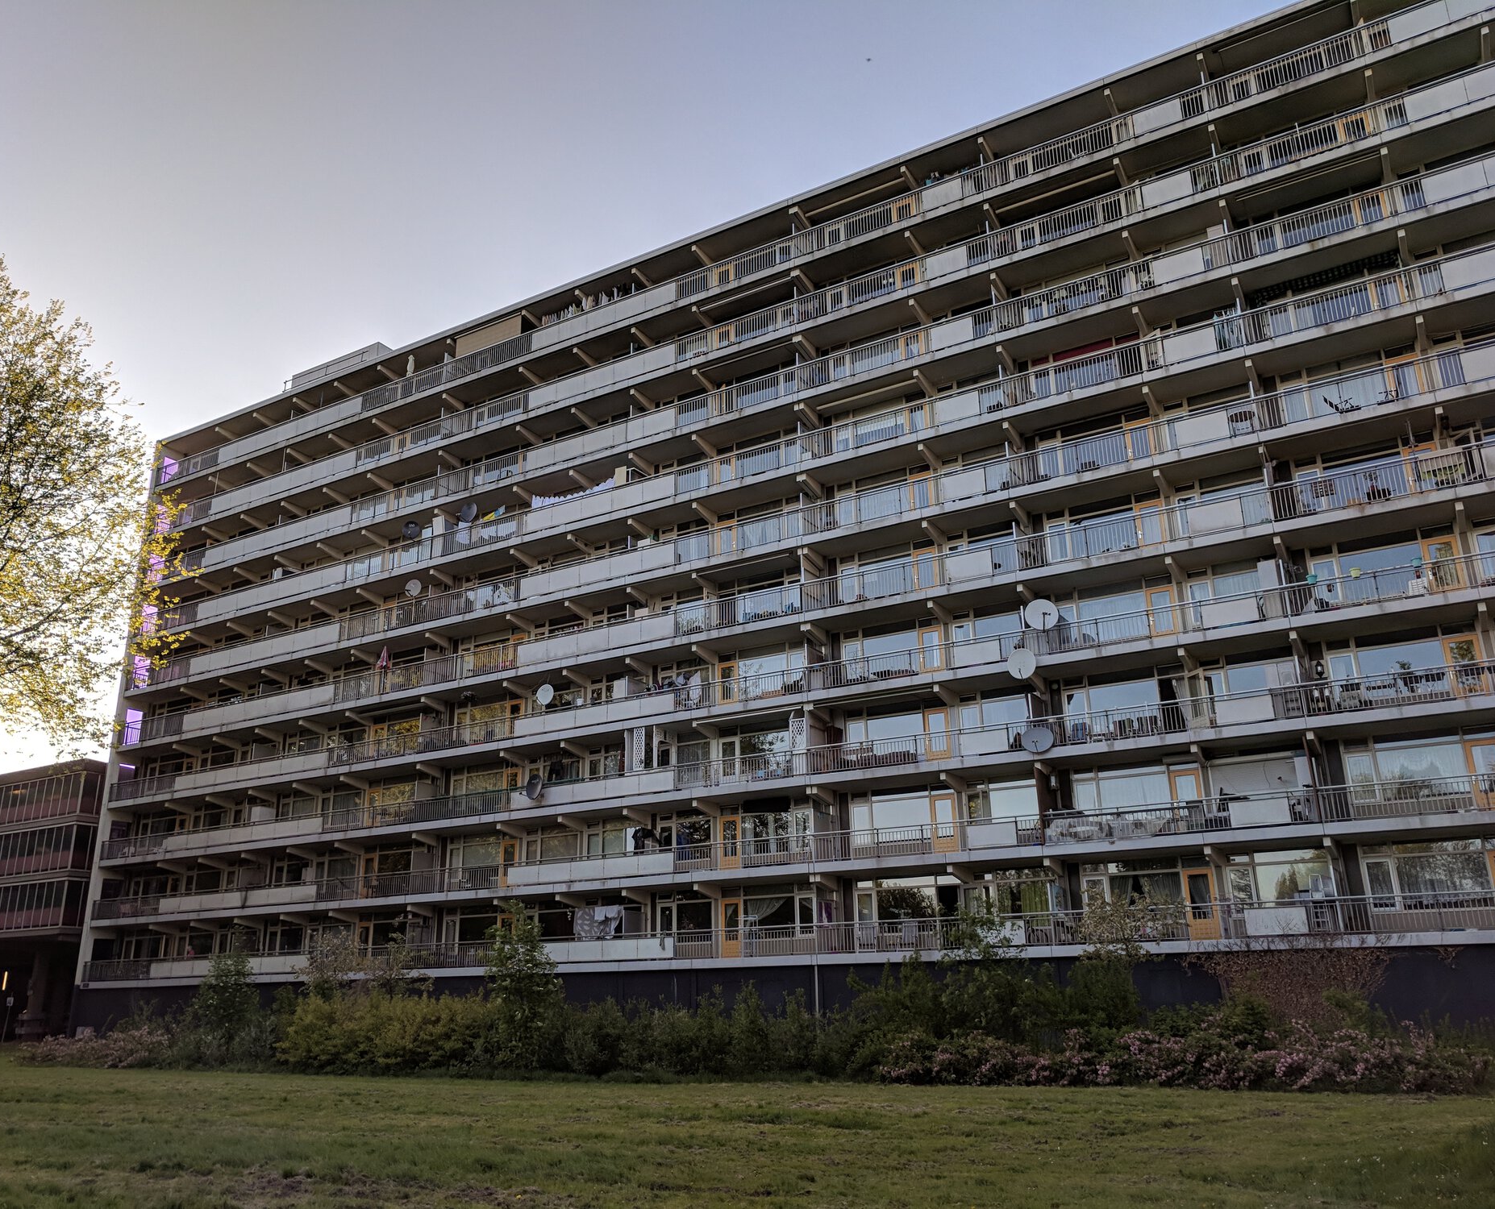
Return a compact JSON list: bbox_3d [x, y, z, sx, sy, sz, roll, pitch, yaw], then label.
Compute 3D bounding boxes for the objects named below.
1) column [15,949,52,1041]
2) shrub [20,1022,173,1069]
[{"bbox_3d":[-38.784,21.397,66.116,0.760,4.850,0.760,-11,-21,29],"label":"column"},{"bbox_3d":[-20.878,14.087,38.792,5.000,1.200,2.000,-11,-21,29],"label":"shrub"}]

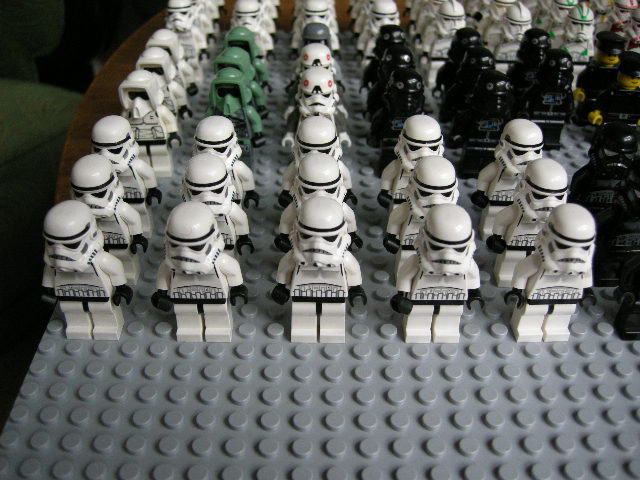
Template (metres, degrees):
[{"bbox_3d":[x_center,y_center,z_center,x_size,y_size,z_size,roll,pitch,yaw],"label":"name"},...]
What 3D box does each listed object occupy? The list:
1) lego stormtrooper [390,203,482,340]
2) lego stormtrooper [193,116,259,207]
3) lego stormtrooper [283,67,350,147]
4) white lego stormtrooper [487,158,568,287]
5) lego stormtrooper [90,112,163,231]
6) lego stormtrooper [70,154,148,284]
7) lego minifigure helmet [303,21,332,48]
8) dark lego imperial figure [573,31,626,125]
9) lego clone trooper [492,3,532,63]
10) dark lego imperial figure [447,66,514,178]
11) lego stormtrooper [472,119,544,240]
[{"bbox_3d":[0.032,0.009,0.179,0.025,0.043,0.014,0,36,-1],"label":"lego stormtrooper"},{"bbox_3d":[-0.033,-0.020,0.217,0.025,0.043,0.014,0,36,-1],"label":"lego stormtrooper"},{"bbox_3d":[-0.001,-0.042,0.246,0.025,0.043,0.015,0,36,-1],"label":"lego stormtrooper"},{"bbox_3d":[0.063,-0.005,0.199,0.025,0.043,0.014,0,36,-1],"label":"white lego stormtrooper"},{"bbox_3d":[-0.063,-0.019,0.213,0.025,0.043,0.015,0,36,-1],"label":"lego stormtrooper"},{"bbox_3d":[-0.064,-0.005,0.196,0.025,0.043,0.015,0,36,-1],"label":"lego stormtrooper"},{"bbox_3d":[-0.001,-0.085,0.278,0.012,0.010,0.013,0,36,-1],"label":"lego minifigure helmet"},{"bbox_3d":[0.123,-0.070,0.292,0.025,0.044,0.014,0,36,-1],"label":"dark lego imperial figure"},{"bbox_3d":[0.093,-0.093,0.323,0.025,0.043,0.015,0,36,-1],"label":"lego clone trooper"},{"bbox_3d":[0.062,-0.042,0.247,0.025,0.043,0.015,0,36,-1],"label":"dark lego imperial figure"},{"bbox_3d":[0.063,-0.018,0.215,0.025,0.043,0.015,0,36,-1],"label":"lego stormtrooper"}]

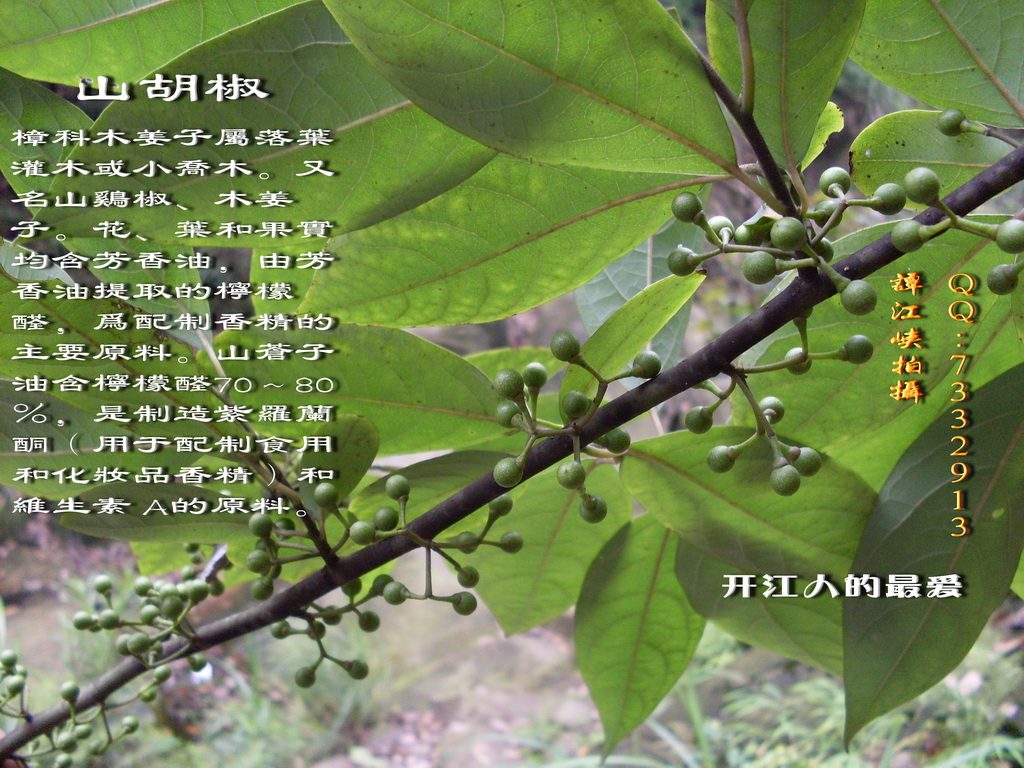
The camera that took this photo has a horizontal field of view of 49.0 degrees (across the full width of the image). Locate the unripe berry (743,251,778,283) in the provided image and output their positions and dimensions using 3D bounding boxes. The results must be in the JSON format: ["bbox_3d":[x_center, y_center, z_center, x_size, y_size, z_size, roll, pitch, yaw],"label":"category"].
[{"bbox_3d":[0.044,-0.021,0.202,0.006,0.006,0.006,0,10,0],"label":"unripe berry"}]

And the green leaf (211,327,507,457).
[{"bbox_3d":[-0.043,0.002,0.312,0.110,0.037,0.012,10,28,30],"label":"green leaf"}]

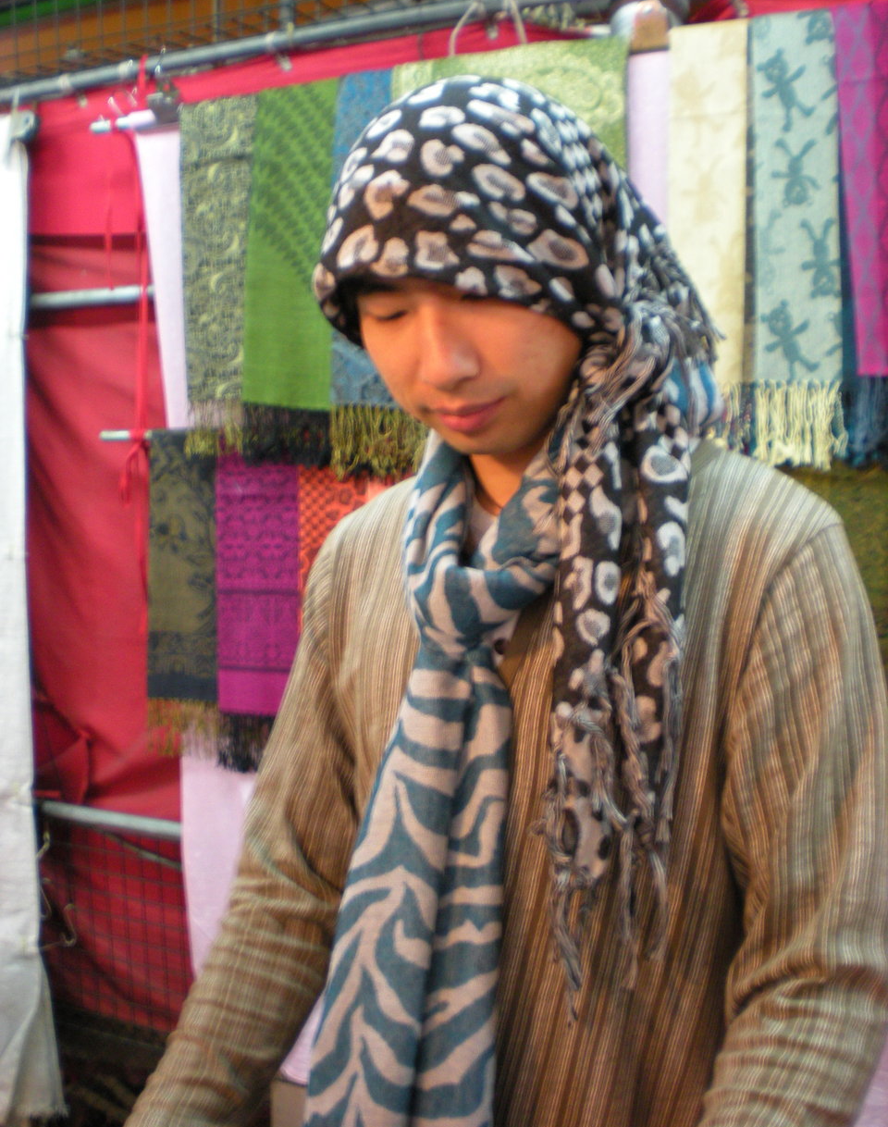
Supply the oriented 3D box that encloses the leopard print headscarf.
[{"bbox_3d":[0.048,-0.030,0.970,0.270,0.680,0.250,0,0,25],"label":"leopard print headscarf"}]

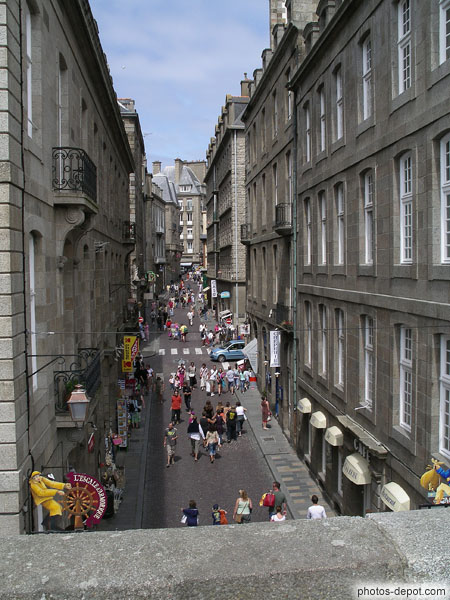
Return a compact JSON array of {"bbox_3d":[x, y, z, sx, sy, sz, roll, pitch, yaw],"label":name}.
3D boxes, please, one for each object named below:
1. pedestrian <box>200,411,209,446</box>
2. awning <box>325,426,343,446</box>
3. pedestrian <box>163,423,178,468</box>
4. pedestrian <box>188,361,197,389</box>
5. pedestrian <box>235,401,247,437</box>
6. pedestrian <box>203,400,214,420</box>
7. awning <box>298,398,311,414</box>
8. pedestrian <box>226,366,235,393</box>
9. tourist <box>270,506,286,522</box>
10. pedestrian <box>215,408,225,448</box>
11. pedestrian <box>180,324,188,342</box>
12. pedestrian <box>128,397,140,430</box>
[{"bbox_3d":[-0.958,5.913,29.446,0.550,1.720,0.420,0,3,3],"label":"pedestrian"},{"bbox_3d":[3.752,4.674,22.007,0.330,0.410,1.020,-1,3,-5],"label":"awning"},{"bbox_3d":[-2.249,5.928,26.311,0.600,1.750,0.480,-1,3,-5],"label":"pedestrian"},{"bbox_3d":[-1.973,4.709,39.672,0.470,1.696,0.380,0,3,-2],"label":"pedestrian"},{"bbox_3d":[0.778,5.760,31.061,0.520,1.660,0.450,-1,3,0],"label":"pedestrian"},{"bbox_3d":[-0.751,5.618,30.481,0.500,1.660,0.420,-1,3,-5],"label":"pedestrian"},{"bbox_3d":[3.310,4.386,26.604,0.330,0.410,1.020,-1,3,-5],"label":"awning"},{"bbox_3d":[0.313,4.870,38.815,0.520,1.740,0.420,-1,3,0],"label":"pedestrian"},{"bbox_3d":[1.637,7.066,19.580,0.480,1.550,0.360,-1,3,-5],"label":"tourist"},{"bbox_3d":[-0.257,5.743,28.920,0.500,1.660,0.420,-1,3,-5],"label":"pedestrian"},{"bbox_3d":[-3.713,3.020,58.571,0.520,1.630,0.450,-1,3,-5],"label":"pedestrian"},{"bbox_3d":[-4.447,5.539,31.555,0.500,1.567,0.420,-1,3,-20],"label":"pedestrian"}]

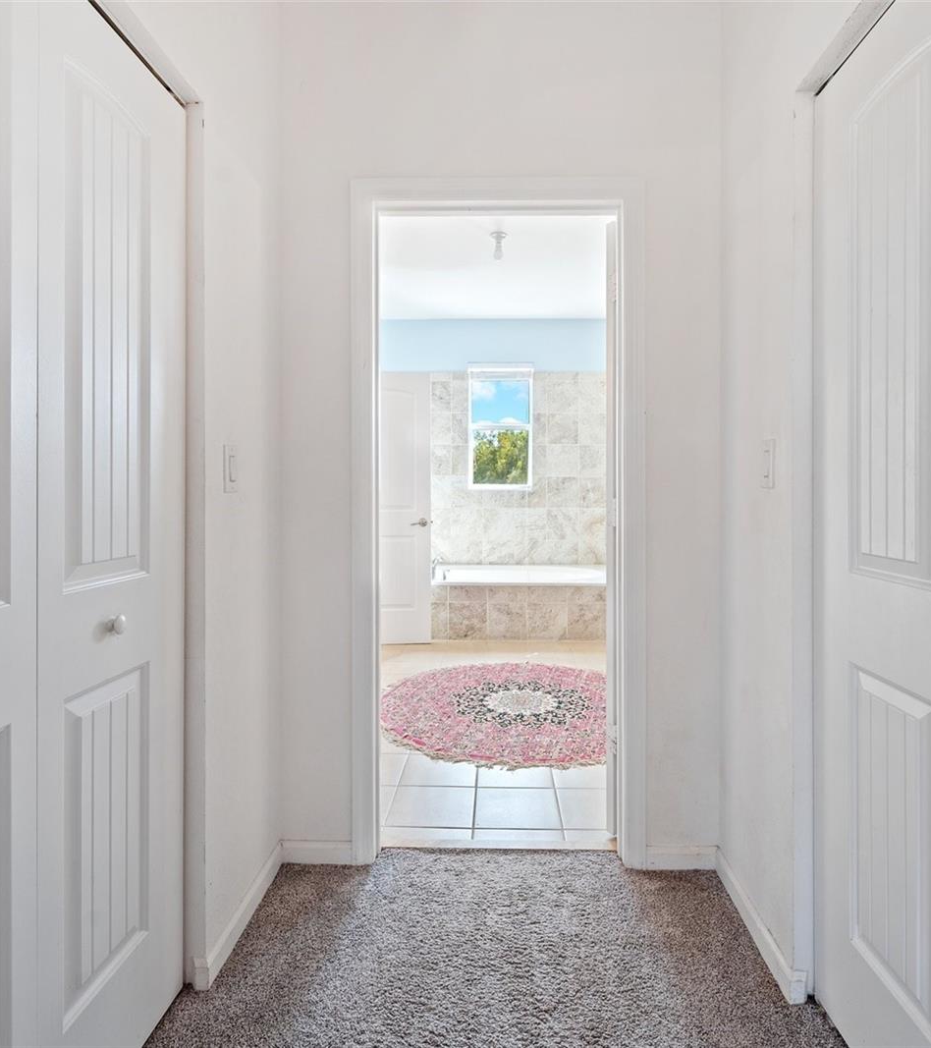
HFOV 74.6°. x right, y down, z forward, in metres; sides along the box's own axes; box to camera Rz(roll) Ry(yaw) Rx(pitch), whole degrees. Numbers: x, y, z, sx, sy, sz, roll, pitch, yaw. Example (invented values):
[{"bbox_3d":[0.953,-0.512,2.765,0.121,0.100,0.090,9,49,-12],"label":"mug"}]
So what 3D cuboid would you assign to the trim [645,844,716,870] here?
[{"bbox_3d":[0.659,1.018,1.865,0.226,0.079,0.016,0,2,2],"label":"trim"}]

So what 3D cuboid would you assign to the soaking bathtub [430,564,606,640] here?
[{"bbox_3d":[0.420,0.645,5.240,1.650,0.440,1.020,0,2,2],"label":"soaking bathtub"}]

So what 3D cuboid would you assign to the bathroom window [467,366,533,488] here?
[{"bbox_3d":[0.332,-0.920,5.800,0.620,1.150,0.090,0,2,2],"label":"bathroom window"}]

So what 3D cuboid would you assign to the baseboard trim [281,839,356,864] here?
[{"bbox_3d":[-0.460,1.011,1.890,0.225,0.079,0.016,0,2,2],"label":"baseboard trim"}]

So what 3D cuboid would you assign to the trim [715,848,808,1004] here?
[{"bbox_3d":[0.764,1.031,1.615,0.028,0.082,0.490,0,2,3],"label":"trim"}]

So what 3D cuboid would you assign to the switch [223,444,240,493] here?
[{"bbox_3d":[-0.601,-0.142,1.570,0.012,0.122,0.080,0,2,3],"label":"switch"}]

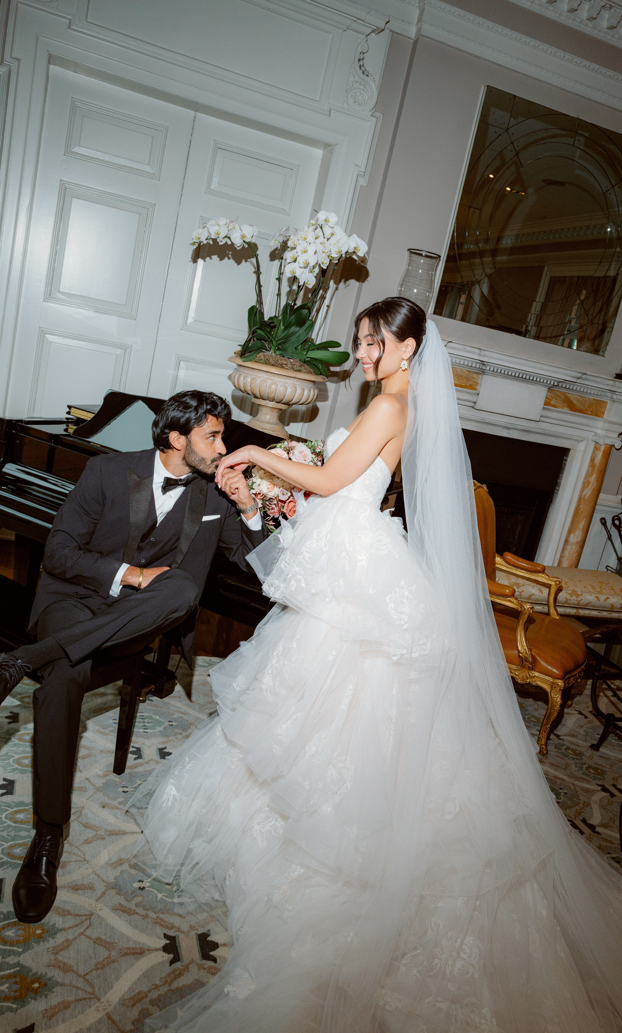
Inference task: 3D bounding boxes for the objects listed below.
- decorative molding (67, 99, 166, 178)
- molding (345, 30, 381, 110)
[{"bbox_3d":[-1.001,-1.946,4.155,0.488,0.270,0.035,8,14,-20],"label":"decorative molding"},{"bbox_3d":[0.285,-2.309,4.173,0.155,0.355,0.060,8,14,-20],"label":"molding"}]

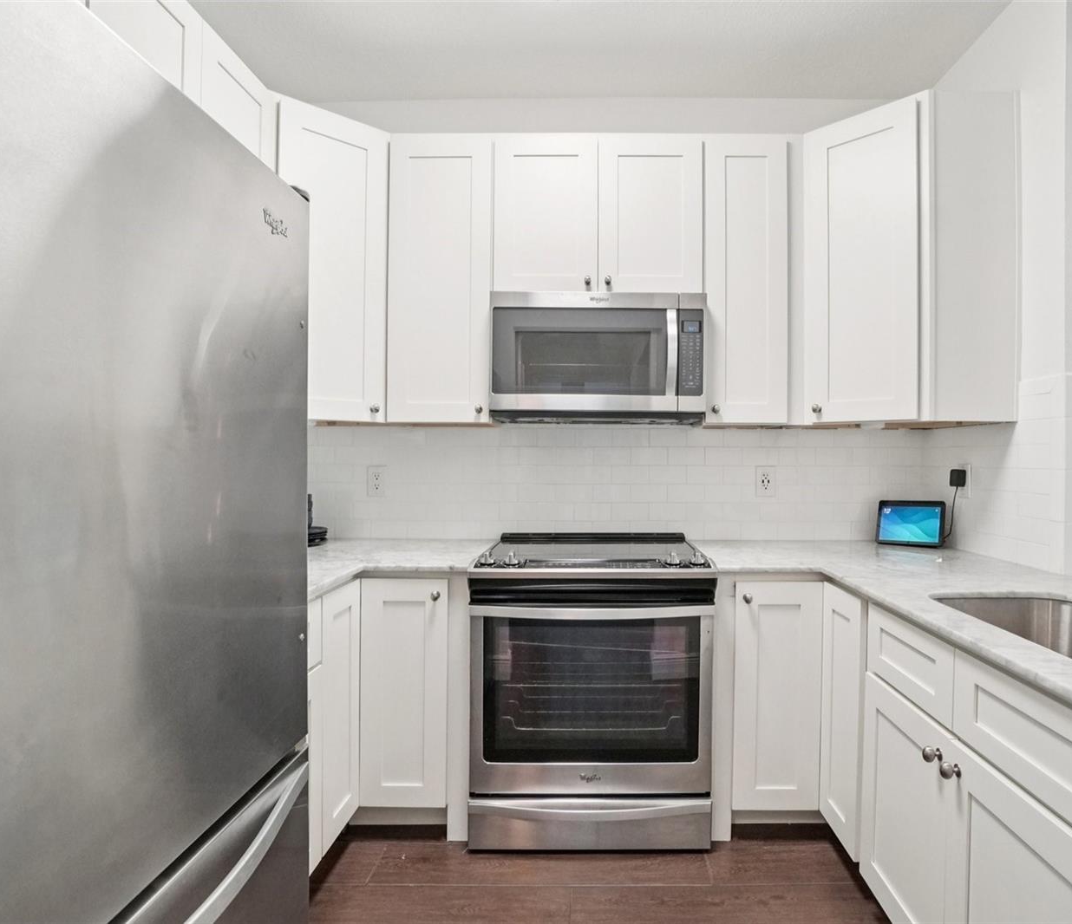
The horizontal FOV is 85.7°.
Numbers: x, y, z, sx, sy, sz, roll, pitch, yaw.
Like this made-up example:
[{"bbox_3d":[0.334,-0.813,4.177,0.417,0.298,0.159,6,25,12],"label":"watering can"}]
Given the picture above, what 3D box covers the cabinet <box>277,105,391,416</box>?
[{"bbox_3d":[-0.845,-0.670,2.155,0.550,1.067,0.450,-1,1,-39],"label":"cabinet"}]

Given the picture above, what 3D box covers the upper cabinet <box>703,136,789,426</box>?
[{"bbox_3d":[0.780,-0.672,2.285,0.310,1.060,0.325,0,0,3],"label":"upper cabinet"}]

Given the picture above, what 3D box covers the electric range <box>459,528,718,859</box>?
[{"bbox_3d":[0.193,0.753,2.110,0.760,0.925,0.685,0,0,3],"label":"electric range"}]

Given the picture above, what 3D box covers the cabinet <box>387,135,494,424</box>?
[{"bbox_3d":[-0.345,-0.672,2.285,0.384,1.060,0.325,0,0,3],"label":"cabinet"}]

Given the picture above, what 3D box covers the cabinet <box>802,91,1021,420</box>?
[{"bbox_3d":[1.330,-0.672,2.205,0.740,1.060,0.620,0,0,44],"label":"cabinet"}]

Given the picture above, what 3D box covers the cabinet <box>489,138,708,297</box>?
[{"bbox_3d":[0.238,-0.900,2.280,0.765,0.605,0.325,0,0,3],"label":"cabinet"}]

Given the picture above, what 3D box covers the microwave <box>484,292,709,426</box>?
[{"bbox_3d":[0.228,-0.378,2.235,0.763,0.435,0.425,0,0,3],"label":"microwave"}]

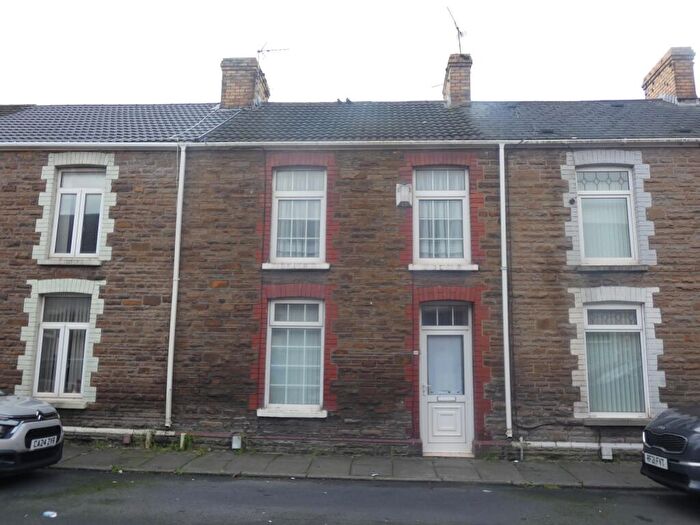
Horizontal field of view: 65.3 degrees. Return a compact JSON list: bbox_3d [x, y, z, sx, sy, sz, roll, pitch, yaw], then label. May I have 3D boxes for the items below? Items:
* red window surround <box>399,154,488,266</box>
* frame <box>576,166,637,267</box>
[{"bbox_3d":[1.520,-0.886,9.021,1.387,1.901,0.130,0,-7,3],"label":"red window surround"},{"bbox_3d":[4.191,-0.770,8.942,0.922,1.629,0.080,0,-7,3],"label":"frame"}]

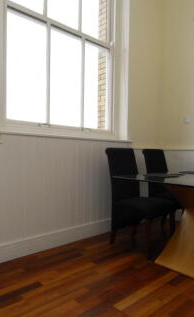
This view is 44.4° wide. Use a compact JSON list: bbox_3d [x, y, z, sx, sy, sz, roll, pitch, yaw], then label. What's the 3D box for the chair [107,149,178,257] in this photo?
[{"bbox_3d":[0.461,0.412,2.534,0.441,1.027,0.622,0,2,-41],"label":"chair"}]

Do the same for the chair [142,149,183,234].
[{"bbox_3d":[0.953,0.409,2.968,0.441,1.027,0.617,0,2,-41],"label":"chair"}]

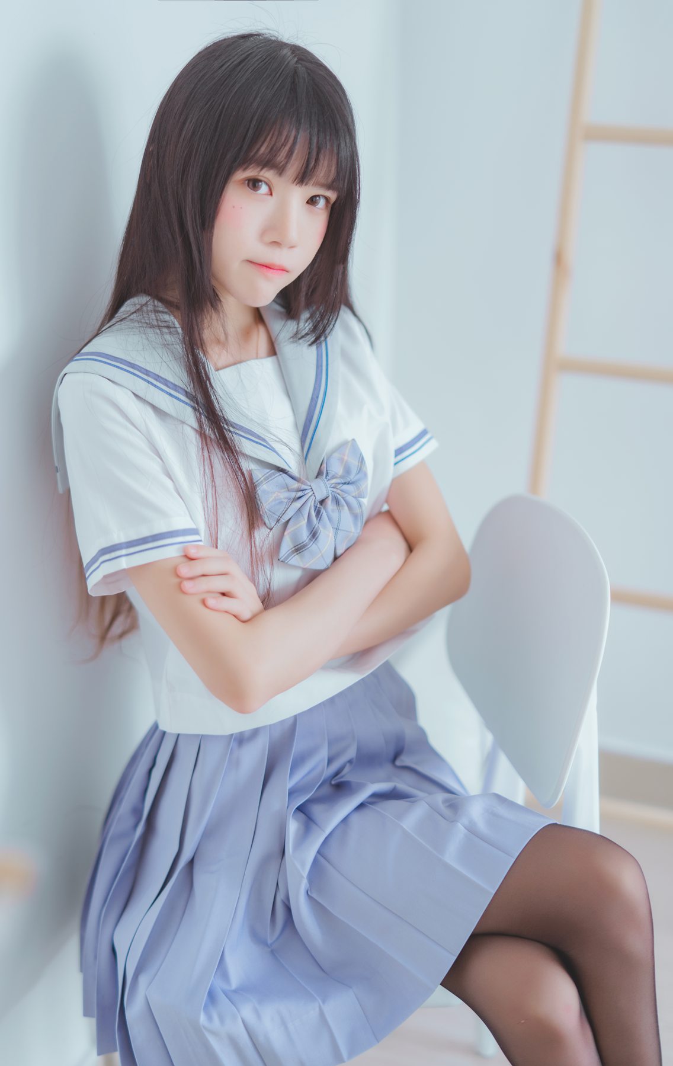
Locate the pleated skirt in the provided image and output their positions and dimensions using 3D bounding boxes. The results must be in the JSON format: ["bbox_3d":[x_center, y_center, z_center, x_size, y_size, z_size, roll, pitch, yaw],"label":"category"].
[{"bbox_3d":[-0.035,0.343,1.476,0.470,0.410,0.400,18,29,38],"label":"pleated skirt"}]

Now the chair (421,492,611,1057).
[{"bbox_3d":[0.026,0.390,1.658,0.500,0.810,0.430,-7,23,-13],"label":"chair"}]

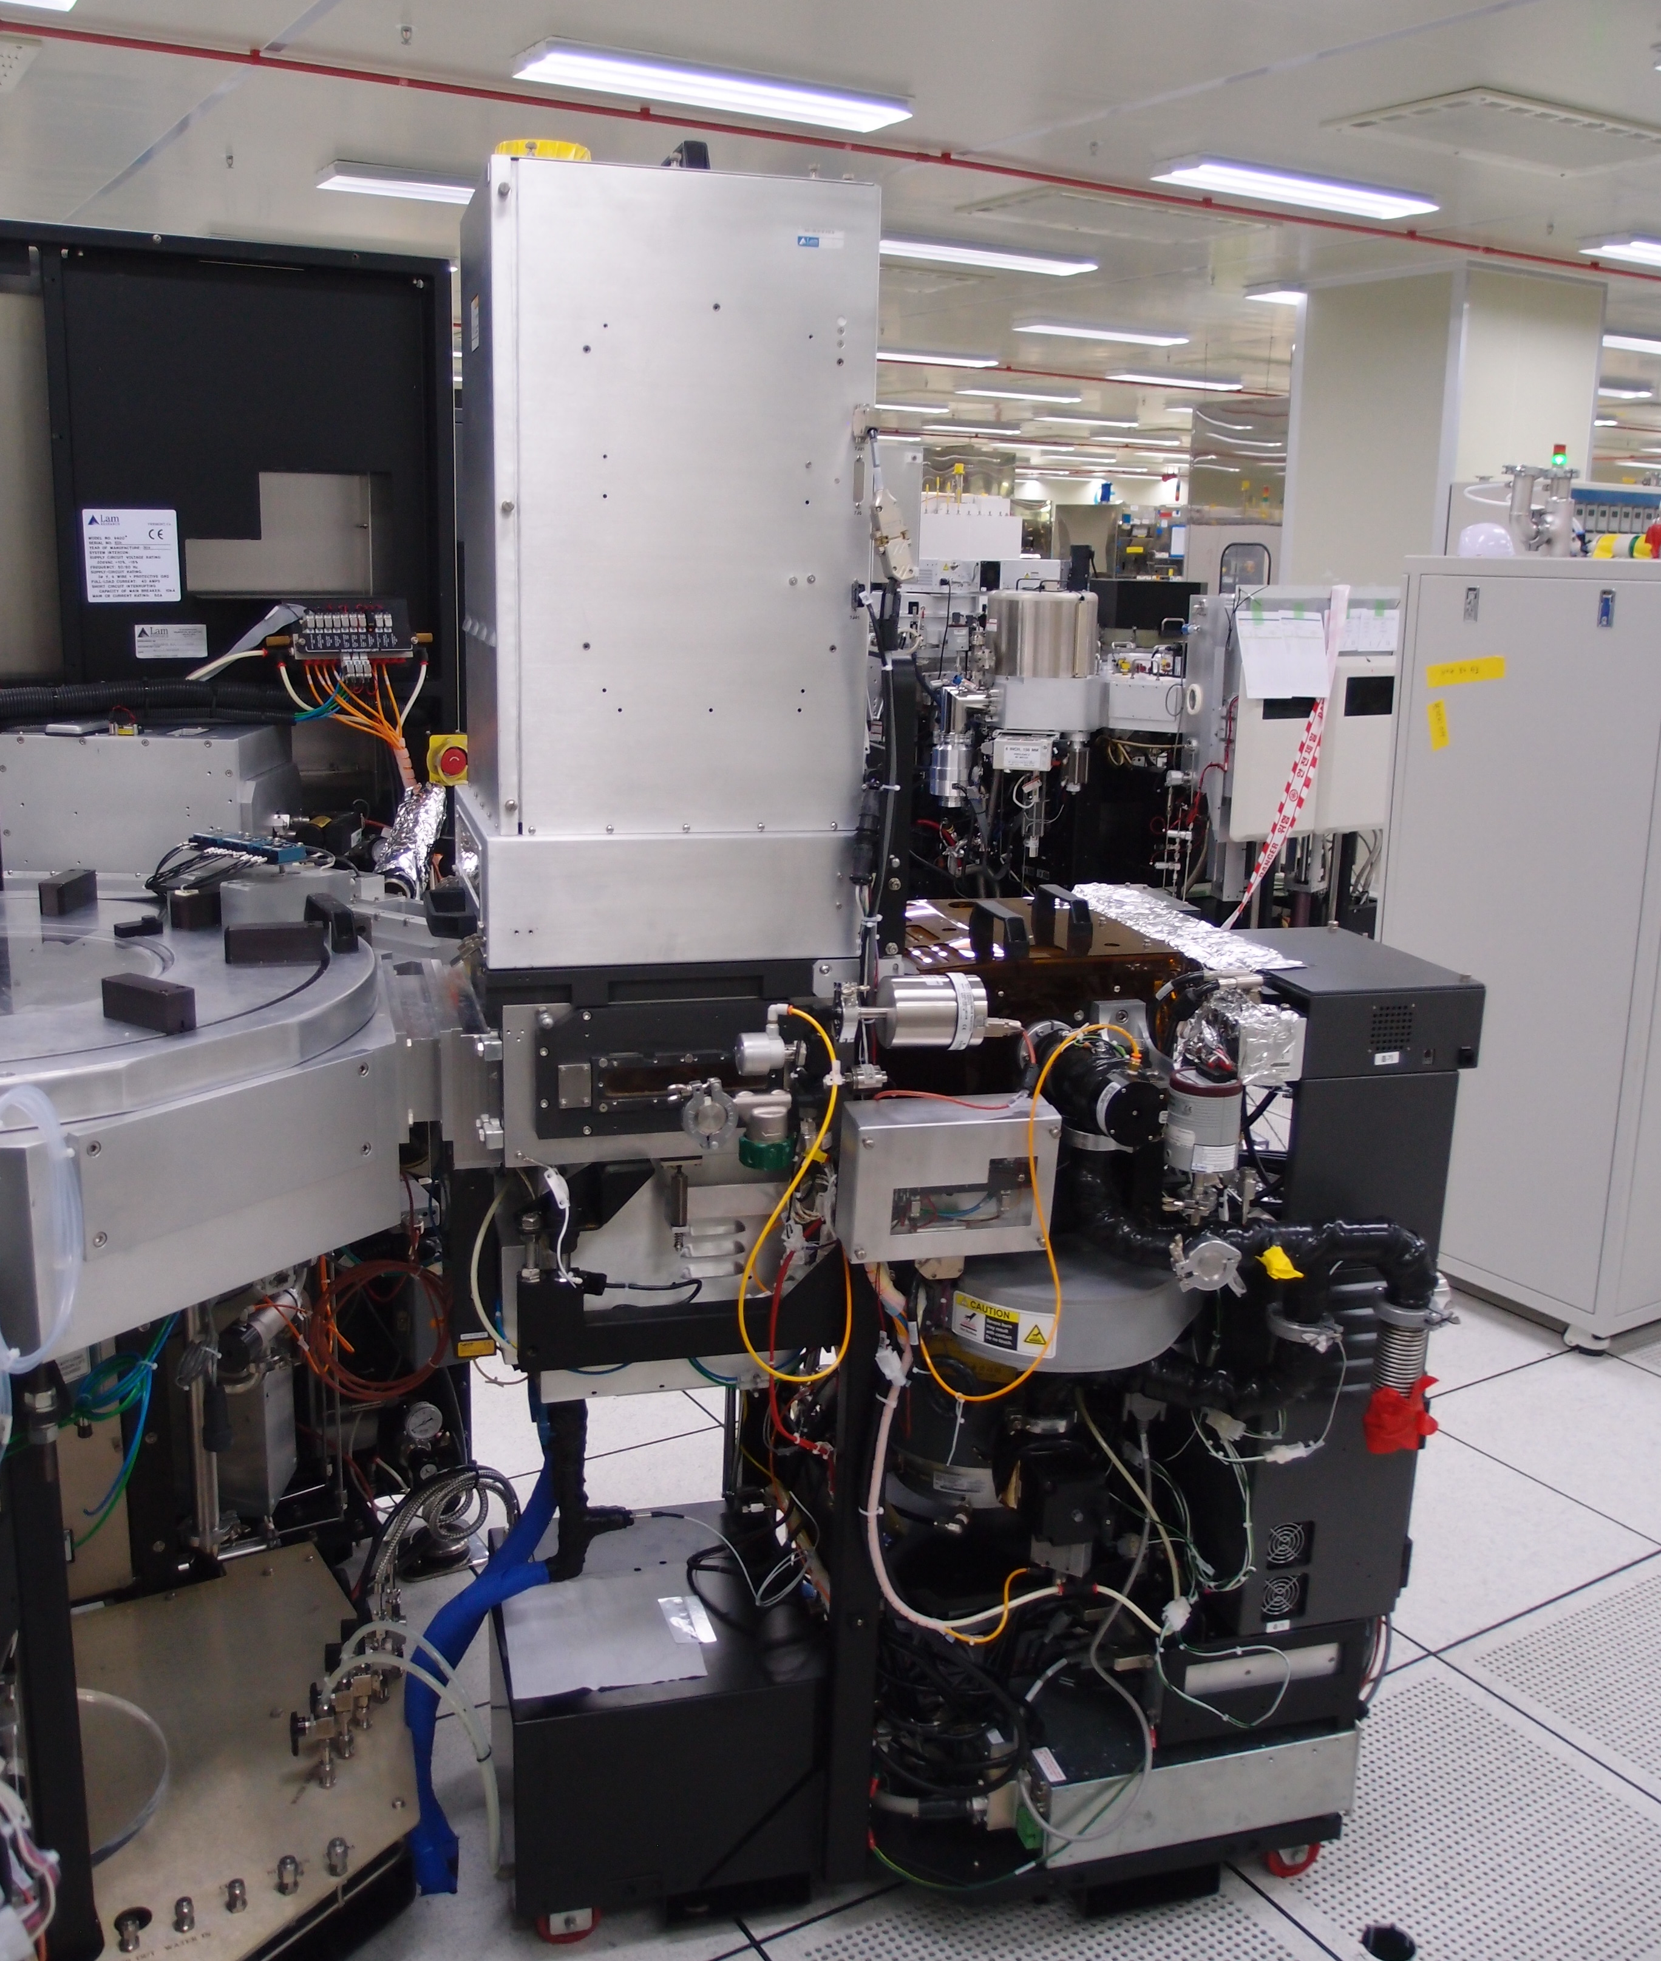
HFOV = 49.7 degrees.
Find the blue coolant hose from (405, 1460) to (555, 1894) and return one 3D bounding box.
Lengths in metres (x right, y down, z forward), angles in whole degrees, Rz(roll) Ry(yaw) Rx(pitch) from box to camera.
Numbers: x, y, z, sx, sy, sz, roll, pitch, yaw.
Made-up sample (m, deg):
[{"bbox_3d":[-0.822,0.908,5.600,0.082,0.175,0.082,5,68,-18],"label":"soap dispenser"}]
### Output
[{"bbox_3d":[-0.436,0.893,2.285,0.195,0.460,0.230,-2,14,-15],"label":"blue coolant hose"}]

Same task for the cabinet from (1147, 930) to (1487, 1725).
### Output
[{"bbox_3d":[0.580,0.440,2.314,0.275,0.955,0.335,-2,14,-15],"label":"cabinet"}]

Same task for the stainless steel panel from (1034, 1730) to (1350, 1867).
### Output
[{"bbox_3d":[0.443,0.982,2.175,0.405,0.115,0.035,-2,14,-15],"label":"stainless steel panel"}]

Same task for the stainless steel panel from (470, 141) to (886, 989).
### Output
[{"bbox_3d":[-0.196,-0.437,1.980,0.400,0.780,0.360,-2,14,-15],"label":"stainless steel panel"}]

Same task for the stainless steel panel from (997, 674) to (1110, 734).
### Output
[{"bbox_3d":[0.773,-0.966,6.250,0.390,0.205,0.250,0,14,-5],"label":"stainless steel panel"}]

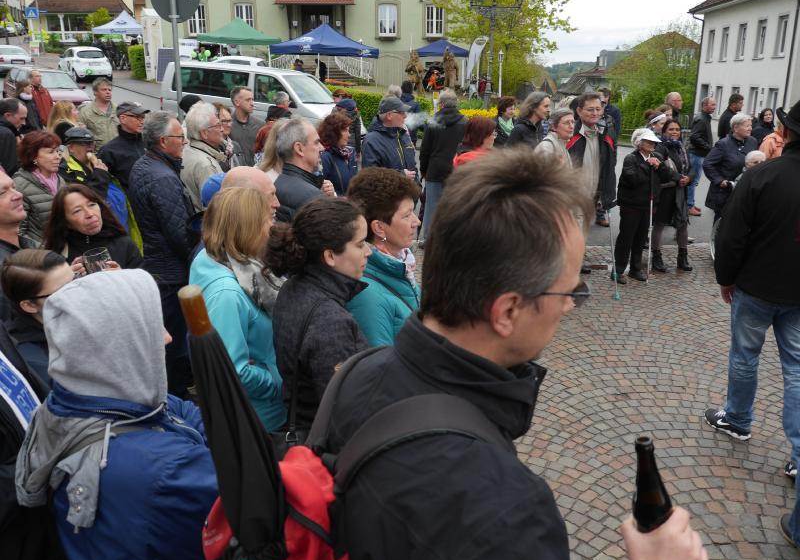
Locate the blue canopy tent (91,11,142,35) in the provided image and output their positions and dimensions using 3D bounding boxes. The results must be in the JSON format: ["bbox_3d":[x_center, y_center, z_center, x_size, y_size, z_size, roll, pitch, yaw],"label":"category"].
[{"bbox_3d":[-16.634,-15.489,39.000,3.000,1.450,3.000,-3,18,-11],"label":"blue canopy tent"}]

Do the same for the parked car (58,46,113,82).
[{"bbox_3d":[-14.437,-9.924,29.800,1.770,1.550,4.080,-9,19,-30],"label":"parked car"}]

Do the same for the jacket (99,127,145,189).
[{"bbox_3d":[-2.060,-0.787,4.873,0.310,0.720,0.480,2,17,5],"label":"jacket"}]

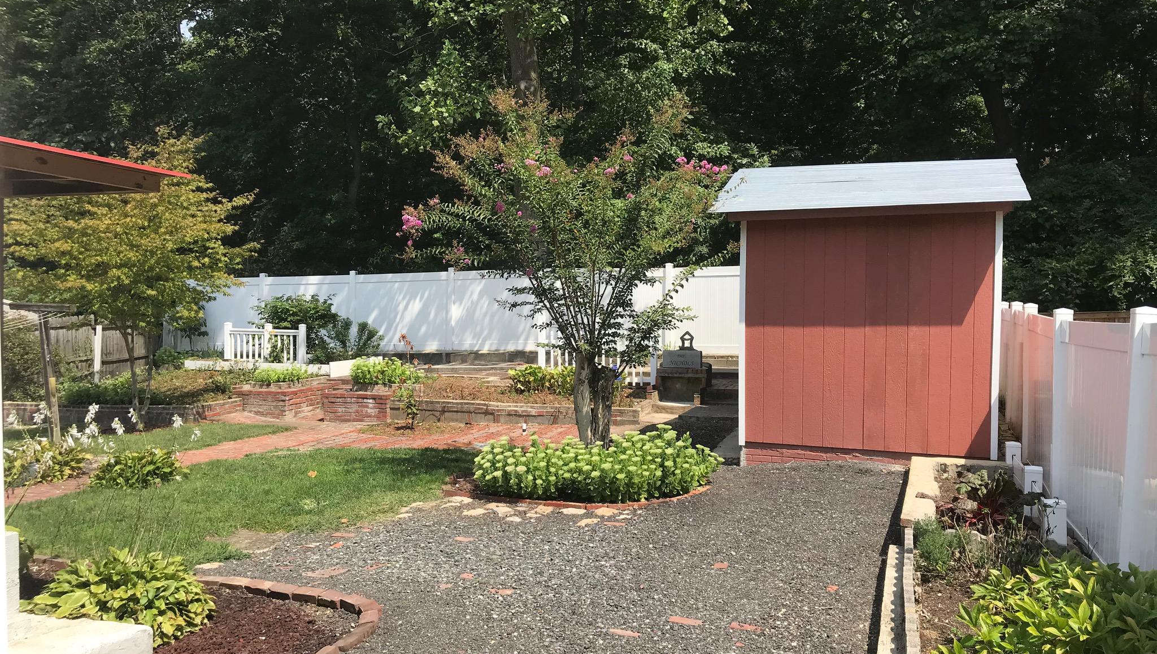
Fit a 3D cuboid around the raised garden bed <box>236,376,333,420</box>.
[{"bbox_3d":[-4.761,1.117,15.285,1.020,0.580,1.450,1,2,18],"label":"raised garden bed"}]

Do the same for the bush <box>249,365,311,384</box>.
[{"bbox_3d":[-4.820,0.714,15.100,0.950,0.380,0.850,1,2,18],"label":"bush"}]

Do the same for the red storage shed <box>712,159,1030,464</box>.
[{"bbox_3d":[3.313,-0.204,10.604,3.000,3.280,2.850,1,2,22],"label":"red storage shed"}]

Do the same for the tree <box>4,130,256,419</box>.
[{"bbox_3d":[-6.530,-0.756,13.700,3.800,4.350,3.600,0,2,0],"label":"tree"}]

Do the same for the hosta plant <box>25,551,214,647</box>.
[{"bbox_3d":[-2.598,1.462,5.300,1.050,0.420,0.920,0,2,0],"label":"hosta plant"}]

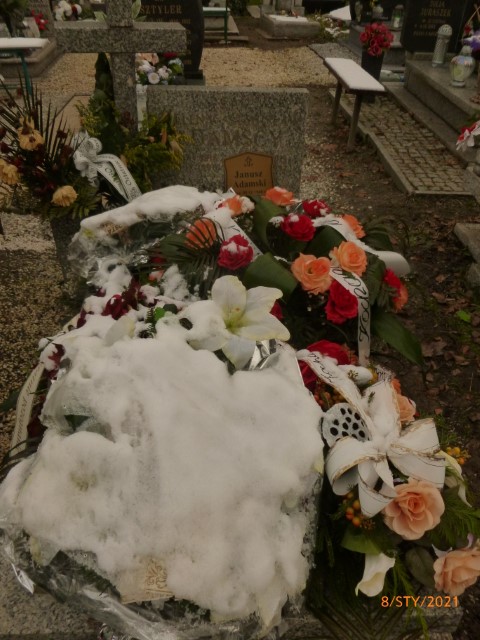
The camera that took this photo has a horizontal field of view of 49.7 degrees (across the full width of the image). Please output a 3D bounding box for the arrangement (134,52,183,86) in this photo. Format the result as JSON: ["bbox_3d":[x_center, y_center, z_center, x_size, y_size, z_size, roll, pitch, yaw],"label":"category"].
[{"bbox_3d":[-0.556,-1.669,3.450,0.370,0.310,0.320,0,38,0],"label":"arrangement"}]

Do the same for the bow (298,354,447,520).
[{"bbox_3d":[0.278,0.245,1.110,0.290,0.190,0.290,0,38,0],"label":"bow"}]

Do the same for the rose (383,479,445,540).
[{"bbox_3d":[0.339,0.370,1.010,0.115,0.100,0.110,-6,38,-8],"label":"rose"}]

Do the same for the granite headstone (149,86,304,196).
[{"bbox_3d":[-0.055,-0.786,2.447,0.700,0.570,0.080,0,37,-1],"label":"granite headstone"}]

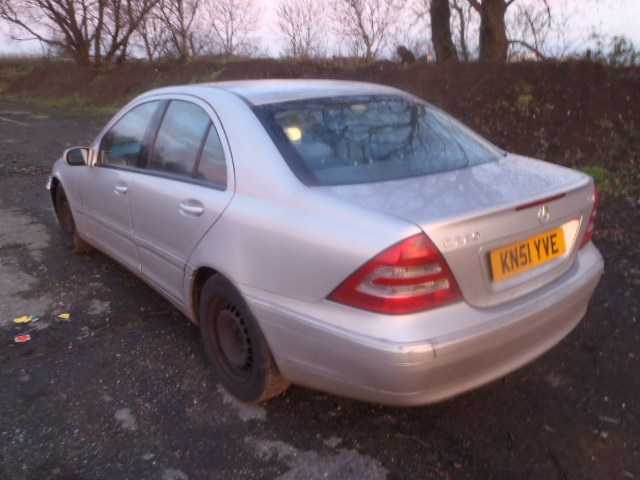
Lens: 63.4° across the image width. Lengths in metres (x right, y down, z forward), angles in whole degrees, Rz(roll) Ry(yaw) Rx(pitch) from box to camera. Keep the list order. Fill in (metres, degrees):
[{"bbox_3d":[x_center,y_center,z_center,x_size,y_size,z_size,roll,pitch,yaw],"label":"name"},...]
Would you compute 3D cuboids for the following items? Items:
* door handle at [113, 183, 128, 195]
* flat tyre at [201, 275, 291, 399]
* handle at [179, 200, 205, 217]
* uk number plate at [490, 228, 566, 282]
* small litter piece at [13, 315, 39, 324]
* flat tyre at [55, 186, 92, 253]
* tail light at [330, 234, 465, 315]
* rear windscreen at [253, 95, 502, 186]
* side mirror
[{"bbox_3d":[-1.163,-0.298,3.018,0.045,0.050,0.200,-13,22,-37],"label":"door handle"},{"bbox_3d":[-0.336,0.417,2.404,0.205,0.625,0.630,-13,22,-37],"label":"flat tyre"},{"bbox_3d":[-0.569,-0.138,2.302,0.045,0.050,0.200,-13,22,-37],"label":"handle"},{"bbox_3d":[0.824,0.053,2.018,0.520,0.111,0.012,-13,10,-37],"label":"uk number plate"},{"bbox_3d":[-1.791,0.484,3.153,0.145,0.025,0.090,-10,20,-30],"label":"small litter piece"},{"bbox_3d":[-2.070,-0.231,4.411,0.205,0.625,0.630,-13,22,-37],"label":"flat tyre"},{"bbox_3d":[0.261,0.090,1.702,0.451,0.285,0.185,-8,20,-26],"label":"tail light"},{"bbox_3d":[0.310,-0.513,2.506,1.280,0.100,0.670,-13,51,-37],"label":"rear windscreen"},{"bbox_3d":[-1.603,-0.547,3.415,0.185,0.140,0.110,-13,22,-37],"label":"side mirror"}]

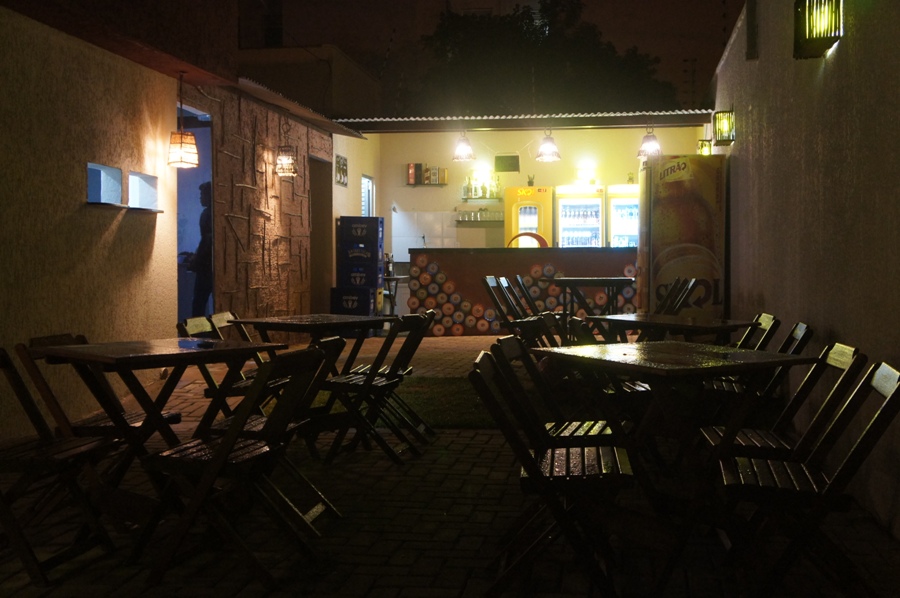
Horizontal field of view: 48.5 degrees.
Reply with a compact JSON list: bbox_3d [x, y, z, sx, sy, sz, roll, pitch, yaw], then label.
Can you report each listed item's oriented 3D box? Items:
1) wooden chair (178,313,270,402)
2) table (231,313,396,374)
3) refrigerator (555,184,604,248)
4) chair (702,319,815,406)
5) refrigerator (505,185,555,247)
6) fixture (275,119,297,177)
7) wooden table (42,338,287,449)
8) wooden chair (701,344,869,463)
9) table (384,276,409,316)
[{"bbox_3d":[-1.090,0.472,5.084,0.480,0.770,0.420,0,2,7],"label":"wooden chair"},{"bbox_3d":[-0.797,0.480,5.853,0.700,0.730,0.700,2,3,40],"label":"table"},{"bbox_3d":[1.870,-0.631,14.186,0.680,1.930,0.680,0,2,9],"label":"refrigerator"},{"bbox_3d":[1.435,0.486,4.745,0.480,0.770,0.420,0,2,11],"label":"chair"},{"bbox_3d":[1.119,-0.568,13.838,0.650,1.910,0.680,0,2,8],"label":"refrigerator"},{"bbox_3d":[-1.721,-1.574,10.448,0.220,0.580,0.220,0,2,8],"label":"fixture"},{"bbox_3d":[-1.147,0.549,4.014,0.700,0.730,0.700,-2,3,-42],"label":"wooden table"},{"bbox_3d":[1.168,0.552,3.603,0.460,0.765,0.410,0,2,8],"label":"wooden chair"},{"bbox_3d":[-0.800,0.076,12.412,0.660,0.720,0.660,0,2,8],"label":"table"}]

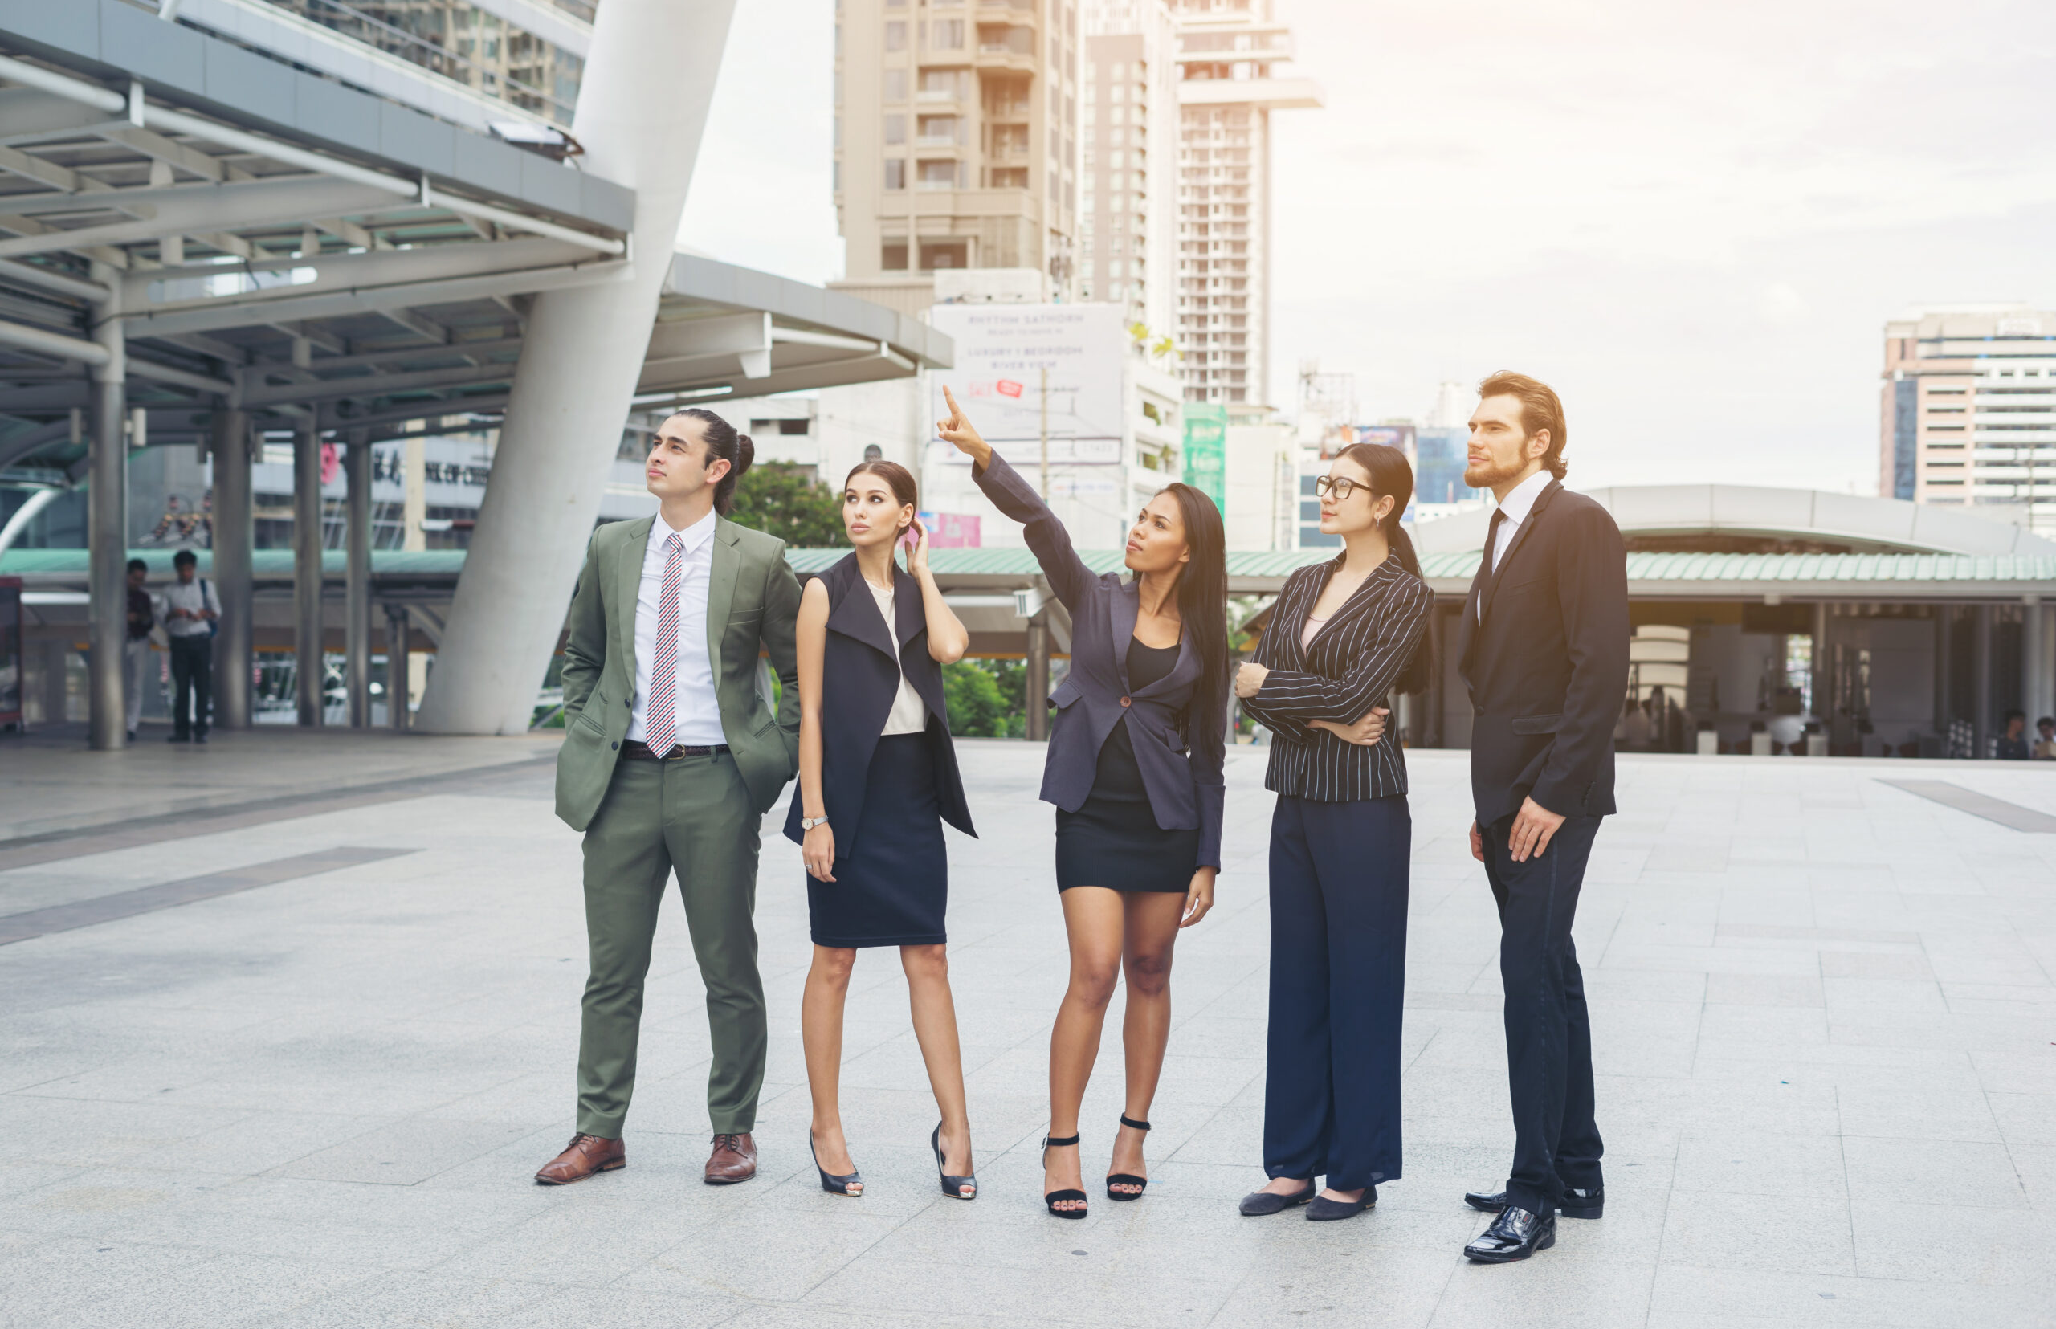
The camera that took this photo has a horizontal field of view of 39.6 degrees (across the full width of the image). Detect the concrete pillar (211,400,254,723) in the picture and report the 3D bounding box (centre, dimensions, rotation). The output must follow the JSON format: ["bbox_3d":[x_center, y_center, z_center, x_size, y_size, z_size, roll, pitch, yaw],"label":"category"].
[{"bbox_3d":[-7.772,-0.934,27.943,0.370,3.170,0.370,0,2,-12],"label":"concrete pillar"}]

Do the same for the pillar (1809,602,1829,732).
[{"bbox_3d":[12.181,0.472,44.039,0.280,2.850,0.280,0,2,-12],"label":"pillar"}]

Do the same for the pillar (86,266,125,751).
[{"bbox_3d":[-7.937,-1.368,24.657,0.310,4.170,0.310,0,2,-12],"label":"pillar"}]

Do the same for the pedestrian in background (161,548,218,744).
[{"bbox_3d":[-7.430,-0.163,25.323,0.500,1.710,0.380,0,2,-5],"label":"pedestrian in background"}]

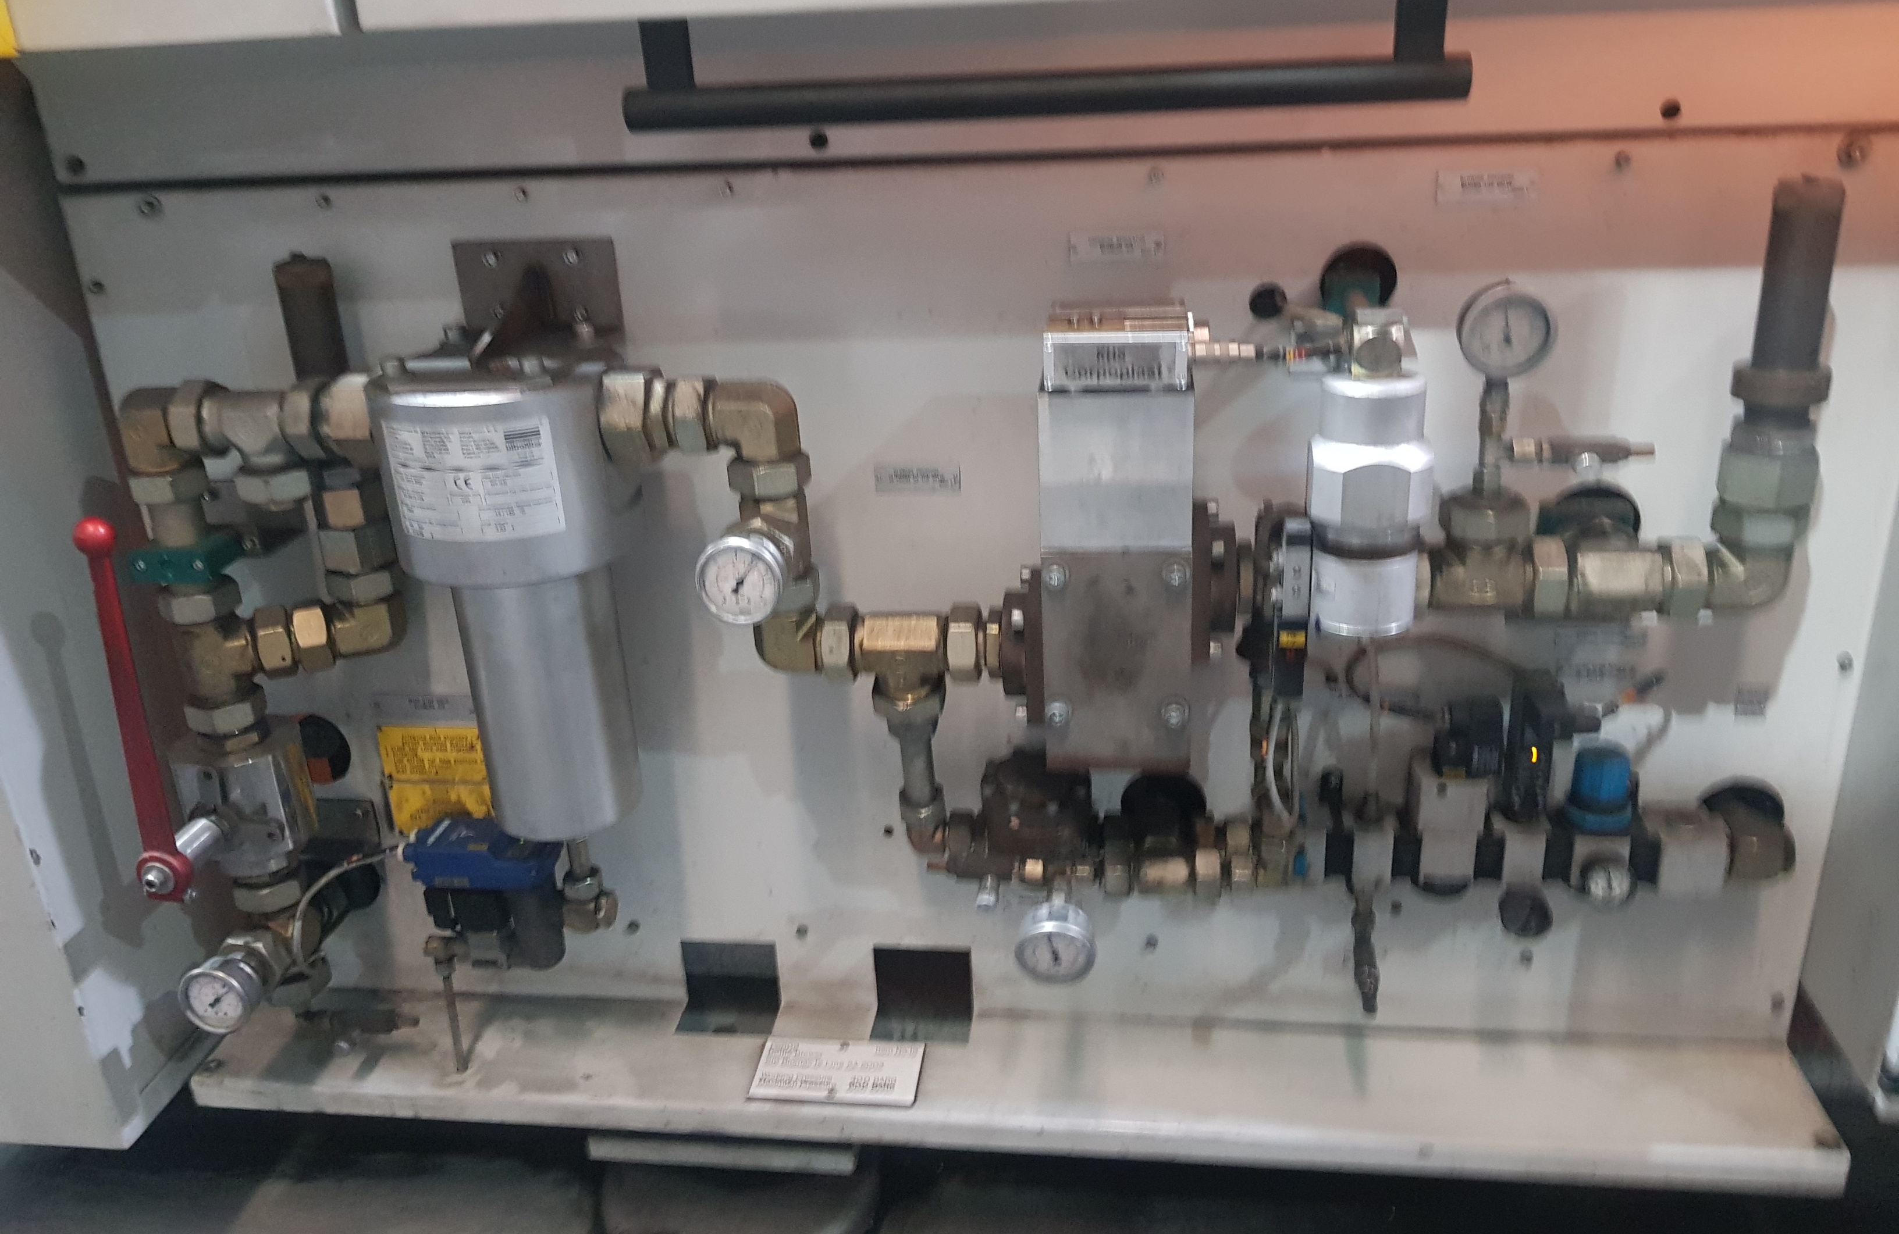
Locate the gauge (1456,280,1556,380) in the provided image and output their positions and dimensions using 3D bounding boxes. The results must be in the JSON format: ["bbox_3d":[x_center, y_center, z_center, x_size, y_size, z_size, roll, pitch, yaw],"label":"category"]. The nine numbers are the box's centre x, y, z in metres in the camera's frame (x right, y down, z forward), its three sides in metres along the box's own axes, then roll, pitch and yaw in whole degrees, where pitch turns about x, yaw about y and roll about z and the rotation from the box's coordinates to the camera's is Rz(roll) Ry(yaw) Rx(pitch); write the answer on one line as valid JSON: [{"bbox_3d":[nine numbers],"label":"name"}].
[{"bbox_3d":[0.342,-0.176,0.876,0.057,0.058,0.030,0,21,8],"label":"gauge"}]

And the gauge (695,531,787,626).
[{"bbox_3d":[-0.139,-0.033,0.979,0.062,0.062,0.042,0,22,8],"label":"gauge"}]

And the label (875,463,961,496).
[{"bbox_3d":[-0.025,-0.109,1.133,0.068,0.021,0.002,0,22,8],"label":"label"}]

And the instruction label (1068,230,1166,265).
[{"bbox_3d":[0.115,-0.254,0.982,0.066,0.022,0.002,0,21,8],"label":"instruction label"}]

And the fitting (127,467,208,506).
[{"bbox_3d":[-0.649,-0.110,1.188,0.061,0.026,0.060,0,20,7],"label":"fitting"}]

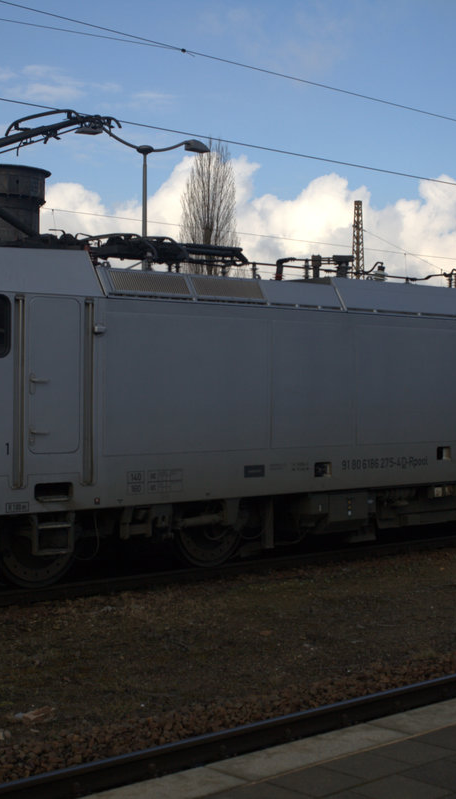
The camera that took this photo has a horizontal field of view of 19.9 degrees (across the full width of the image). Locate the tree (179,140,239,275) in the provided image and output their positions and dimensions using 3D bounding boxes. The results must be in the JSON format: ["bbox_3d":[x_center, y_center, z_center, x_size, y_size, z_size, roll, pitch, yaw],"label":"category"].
[{"bbox_3d":[-1.310,-8.480,92.000,4.200,20.000,4.200,0,0,0],"label":"tree"}]

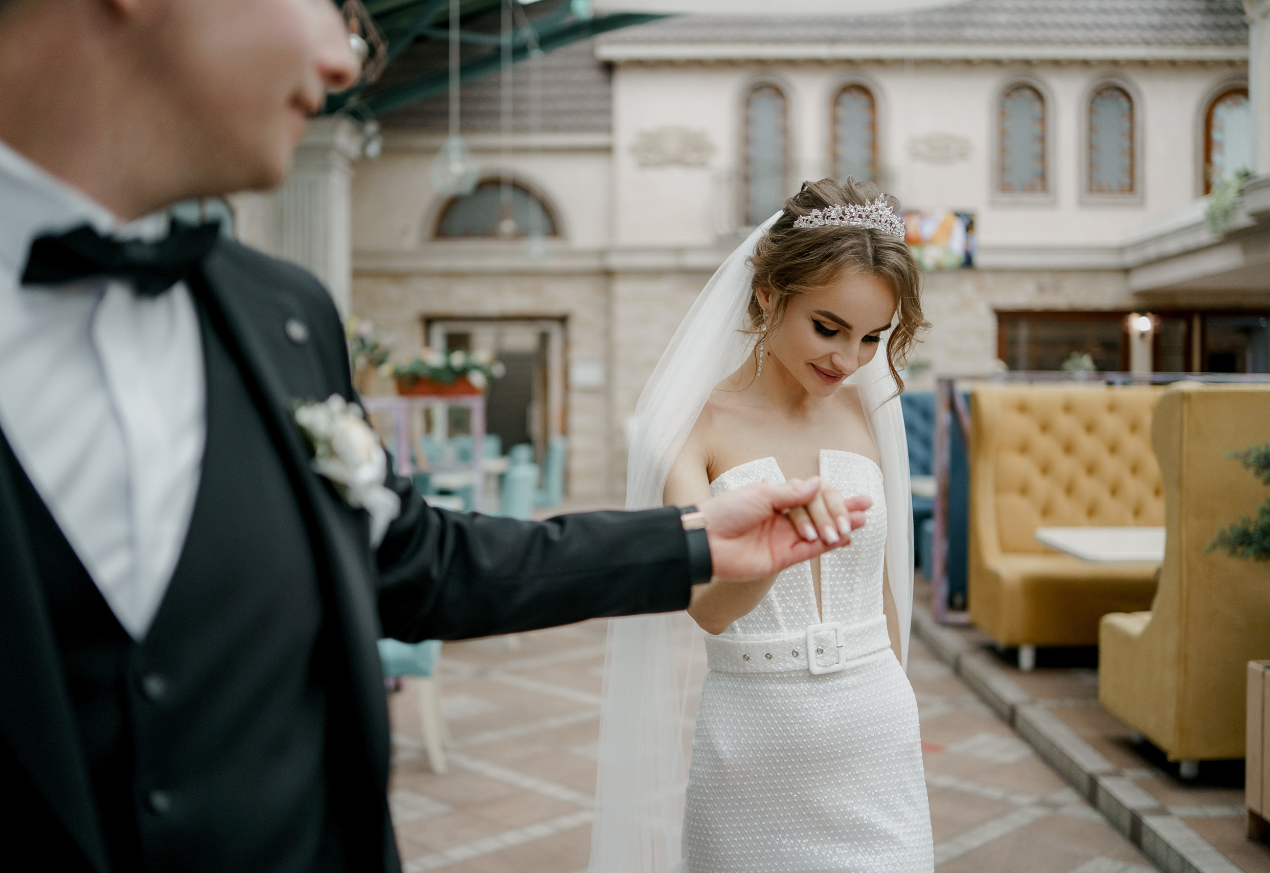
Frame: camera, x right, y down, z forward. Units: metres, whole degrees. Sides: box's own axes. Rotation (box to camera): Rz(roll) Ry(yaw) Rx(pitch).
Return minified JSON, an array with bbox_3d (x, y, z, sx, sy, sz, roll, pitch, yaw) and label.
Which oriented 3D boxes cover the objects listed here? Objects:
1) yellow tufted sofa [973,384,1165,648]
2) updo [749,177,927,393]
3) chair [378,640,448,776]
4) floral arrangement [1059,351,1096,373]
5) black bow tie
[{"bbox_3d":[2.334,0.411,6.191,1.270,1.310,0.680,0,2,1],"label":"yellow tufted sofa"},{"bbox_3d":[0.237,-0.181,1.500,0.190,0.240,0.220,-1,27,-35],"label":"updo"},{"bbox_3d":[-1.000,0.788,4.941,0.570,0.900,0.470,0,2,0],"label":"chair"},{"bbox_3d":[2.453,-0.410,7.050,0.200,0.140,0.180,0,2,0],"label":"floral arrangement"},{"bbox_3d":[-0.295,-0.103,0.730,0.034,0.047,0.118,2,11,40],"label":"black bow tie"}]

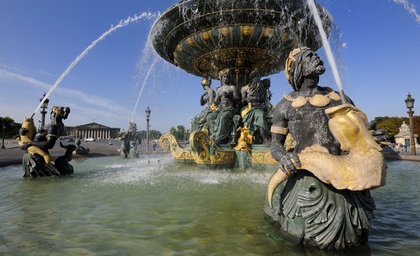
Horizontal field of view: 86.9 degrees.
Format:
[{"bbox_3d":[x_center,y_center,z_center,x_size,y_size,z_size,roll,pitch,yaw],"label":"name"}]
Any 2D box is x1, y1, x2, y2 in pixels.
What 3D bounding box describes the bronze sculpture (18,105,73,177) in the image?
[{"bbox_3d":[-5.083,0.379,7.005,1.450,2.250,1.050,1,-3,-25],"label":"bronze sculpture"}]

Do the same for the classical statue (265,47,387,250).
[{"bbox_3d":[1.420,0.148,3.097,1.380,2.340,1.300,0,-3,7],"label":"classical statue"}]

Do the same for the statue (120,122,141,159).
[{"bbox_3d":[-5.060,0.757,14.355,1.150,2.350,1.000,-2,-4,30],"label":"statue"}]

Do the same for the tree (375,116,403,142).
[{"bbox_3d":[92.683,1.246,115.487,11.000,14.000,11.000,-2,-4,39],"label":"tree"}]

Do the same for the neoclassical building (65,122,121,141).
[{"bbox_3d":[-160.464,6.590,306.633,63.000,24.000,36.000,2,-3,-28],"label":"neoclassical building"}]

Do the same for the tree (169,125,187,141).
[{"bbox_3d":[-26.120,4.438,178.115,13.500,14.500,12.000,0,-3,-8],"label":"tree"}]

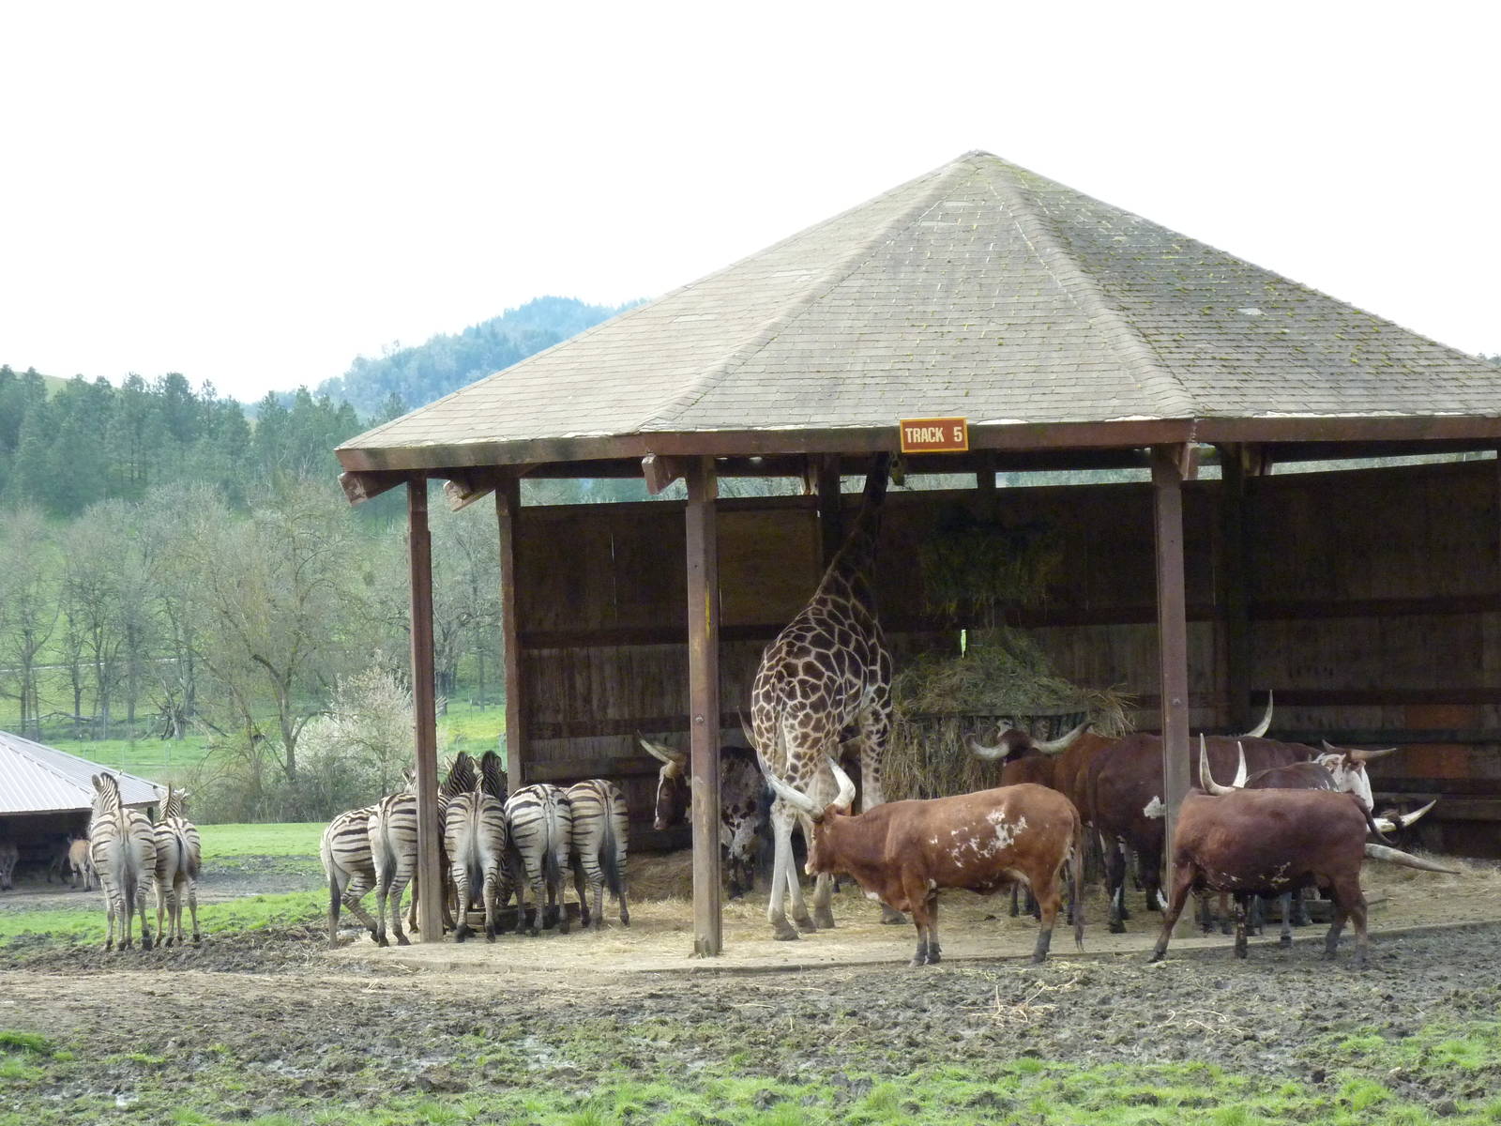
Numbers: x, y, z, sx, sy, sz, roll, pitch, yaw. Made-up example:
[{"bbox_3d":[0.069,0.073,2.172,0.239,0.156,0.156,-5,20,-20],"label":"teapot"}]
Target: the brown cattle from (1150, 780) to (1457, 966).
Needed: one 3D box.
[{"bbox_3d":[3.687,2.083,33.305,1.850,1.300,0.650,-2,0,13],"label":"brown cattle"}]

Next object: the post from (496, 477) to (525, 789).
[{"bbox_3d":[-2.173,1.218,44.030,0.190,3.930,0.190,-1,-1,-12],"label":"post"}]

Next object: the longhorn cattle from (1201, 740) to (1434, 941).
[{"bbox_3d":[4.004,1.966,34.505,1.950,1.350,0.750,-2,0,5],"label":"longhorn cattle"}]

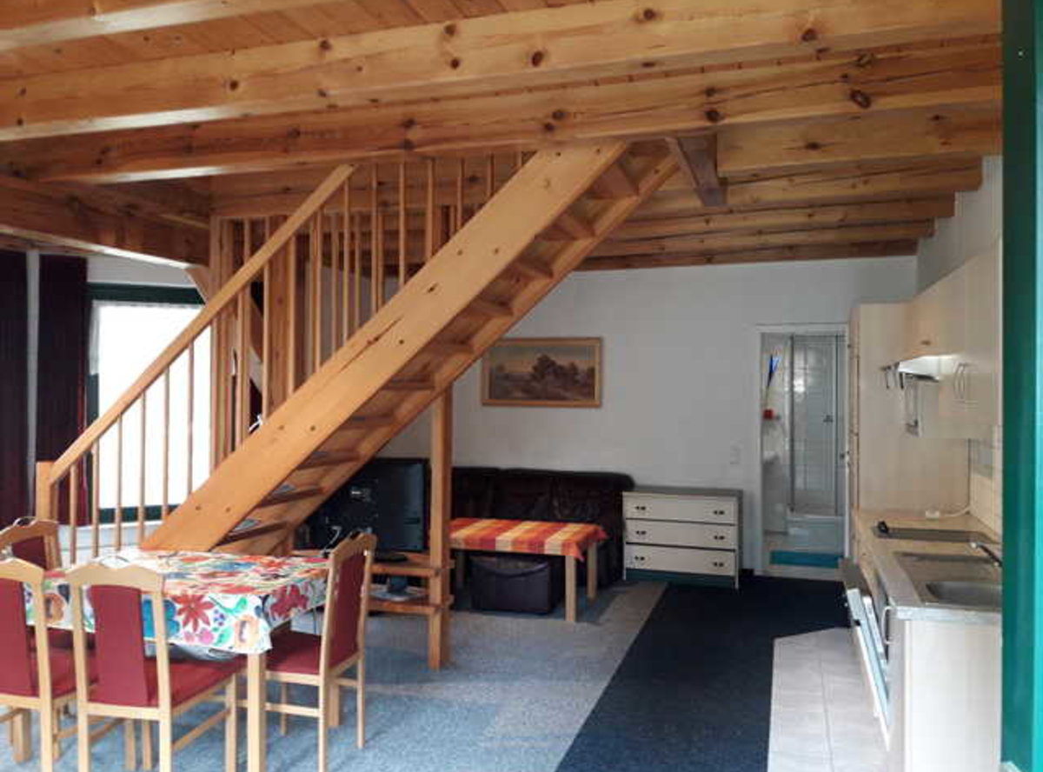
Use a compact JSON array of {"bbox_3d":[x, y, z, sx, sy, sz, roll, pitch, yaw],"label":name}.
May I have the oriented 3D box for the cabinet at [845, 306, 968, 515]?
[{"bbox_3d":[2.238,0.555,4.919,0.565,2.011,0.672,0,1,18],"label":"cabinet"}]

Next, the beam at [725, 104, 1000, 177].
[{"bbox_3d":[1.534,-1.093,3.806,1.256,0.203,0.136,0,1,18],"label":"beam"}]

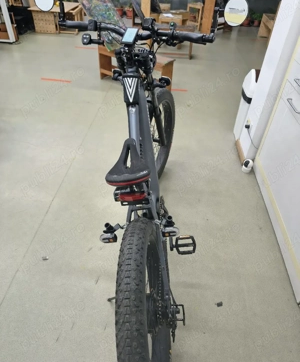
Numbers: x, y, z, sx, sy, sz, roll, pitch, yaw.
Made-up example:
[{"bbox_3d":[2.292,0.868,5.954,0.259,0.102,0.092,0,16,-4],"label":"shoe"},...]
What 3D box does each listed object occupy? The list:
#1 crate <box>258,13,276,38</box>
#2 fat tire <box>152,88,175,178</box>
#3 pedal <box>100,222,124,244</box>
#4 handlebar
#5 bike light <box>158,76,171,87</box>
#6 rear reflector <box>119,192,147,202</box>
[{"bbox_3d":[2.352,-2.856,5.234,0.420,0.410,0.520,3,41,0],"label":"crate"},{"bbox_3d":[0.028,-0.280,1.897,0.103,0.737,0.737,13,42,16],"label":"fat tire"},{"bbox_3d":[-0.141,0.194,1.045,0.090,0.075,0.055,1,41,-2],"label":"pedal"},{"bbox_3d":[-0.076,-0.673,1.247,0.735,0.080,0.125,14,42,16],"label":"handlebar"},{"bbox_3d":[0.077,-0.520,1.450,0.060,0.045,0.045,16,43,14],"label":"bike light"},{"bbox_3d":[-0.061,0.055,0.965,0.093,0.031,0.025,-3,41,1],"label":"rear reflector"}]

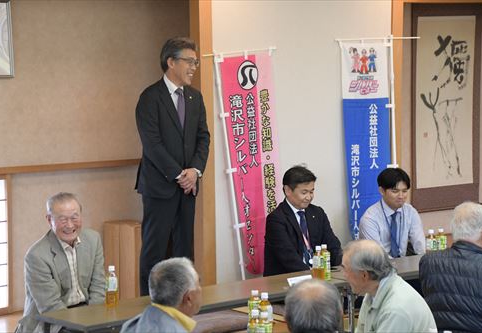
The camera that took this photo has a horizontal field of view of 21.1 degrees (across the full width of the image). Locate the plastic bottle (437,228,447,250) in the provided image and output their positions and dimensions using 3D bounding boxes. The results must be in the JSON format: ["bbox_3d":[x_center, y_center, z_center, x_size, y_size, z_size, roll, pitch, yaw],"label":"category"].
[{"bbox_3d":[1.236,0.491,7.943,0.066,0.208,0.066,-5,7,-41],"label":"plastic bottle"}]

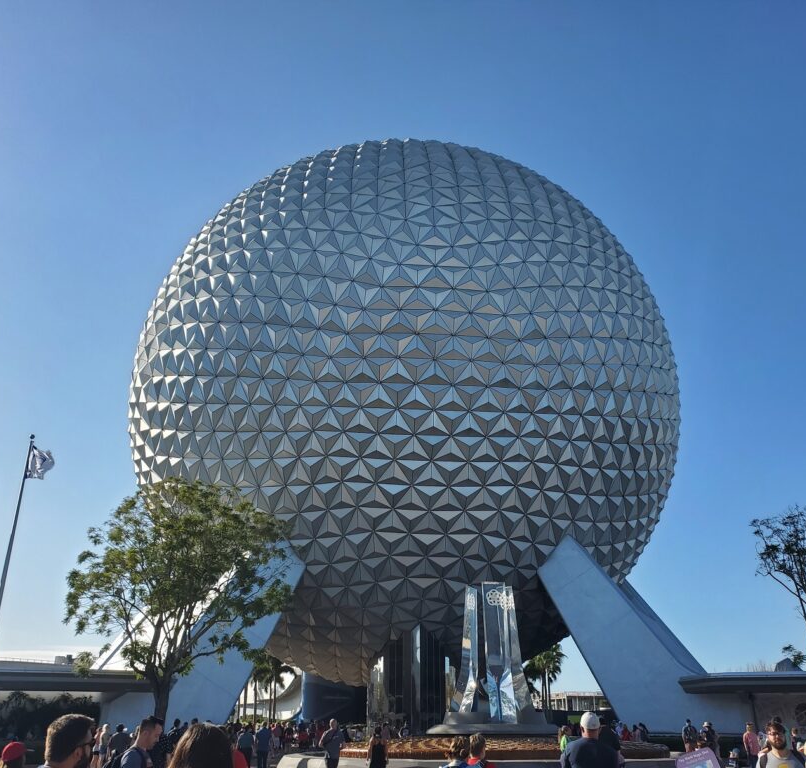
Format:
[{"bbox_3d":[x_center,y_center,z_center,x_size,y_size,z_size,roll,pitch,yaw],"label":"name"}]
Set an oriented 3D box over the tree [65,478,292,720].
[{"bbox_3d":[-9.217,9.388,31.354,8.996,11.281,8.626,0,-24,0],"label":"tree"}]

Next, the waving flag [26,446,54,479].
[{"bbox_3d":[-12.948,2.820,27.452,0.950,1.250,0.400,5,-24,-10],"label":"waving flag"}]

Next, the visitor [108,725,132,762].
[{"bbox_3d":[-8.231,10.659,22.071,0.550,1.660,0.400,-7,-25,16],"label":"visitor"}]

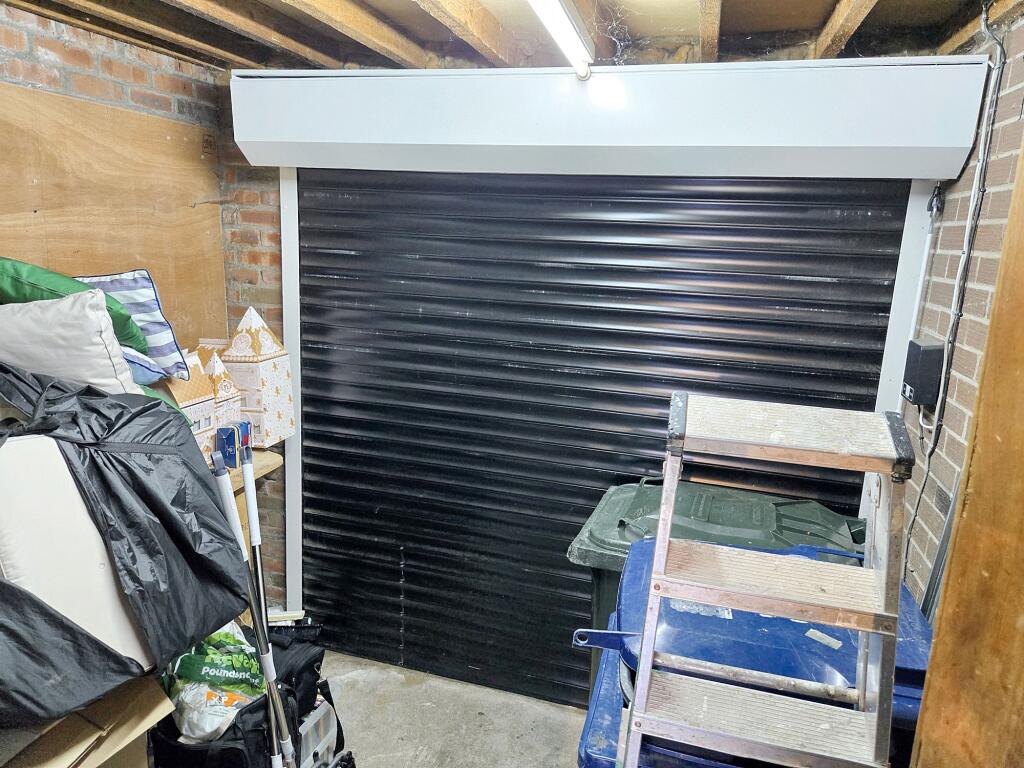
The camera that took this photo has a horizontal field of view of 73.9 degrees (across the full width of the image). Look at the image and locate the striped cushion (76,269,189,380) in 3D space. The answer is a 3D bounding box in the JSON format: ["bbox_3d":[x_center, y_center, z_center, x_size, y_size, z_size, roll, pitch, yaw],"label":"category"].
[{"bbox_3d":[-1.287,-0.190,2.245,0.120,0.430,0.430,-26,-1,20],"label":"striped cushion"}]

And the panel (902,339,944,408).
[{"bbox_3d":[1.193,-0.030,1.980,0.058,0.163,0.125,6,12,15],"label":"panel"}]

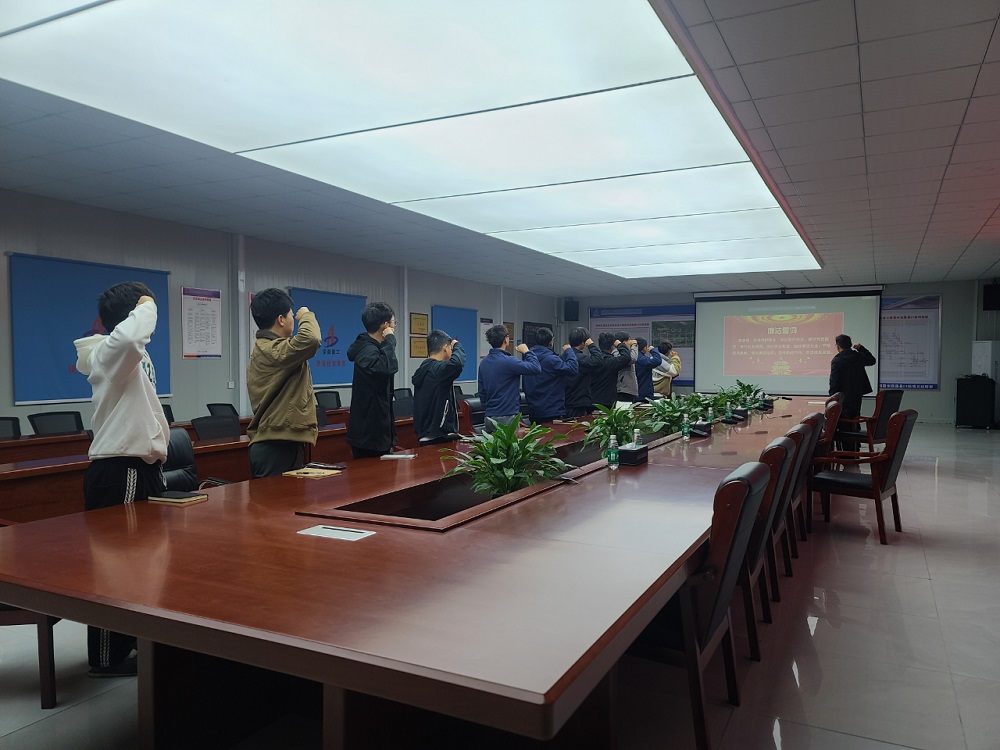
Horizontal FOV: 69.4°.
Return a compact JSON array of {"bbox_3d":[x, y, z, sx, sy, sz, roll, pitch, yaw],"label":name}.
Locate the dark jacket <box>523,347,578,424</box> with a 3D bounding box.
[{"bbox_3d":[0.538,0.075,7.693,0.560,0.799,0.440,1,2,38],"label":"dark jacket"}]

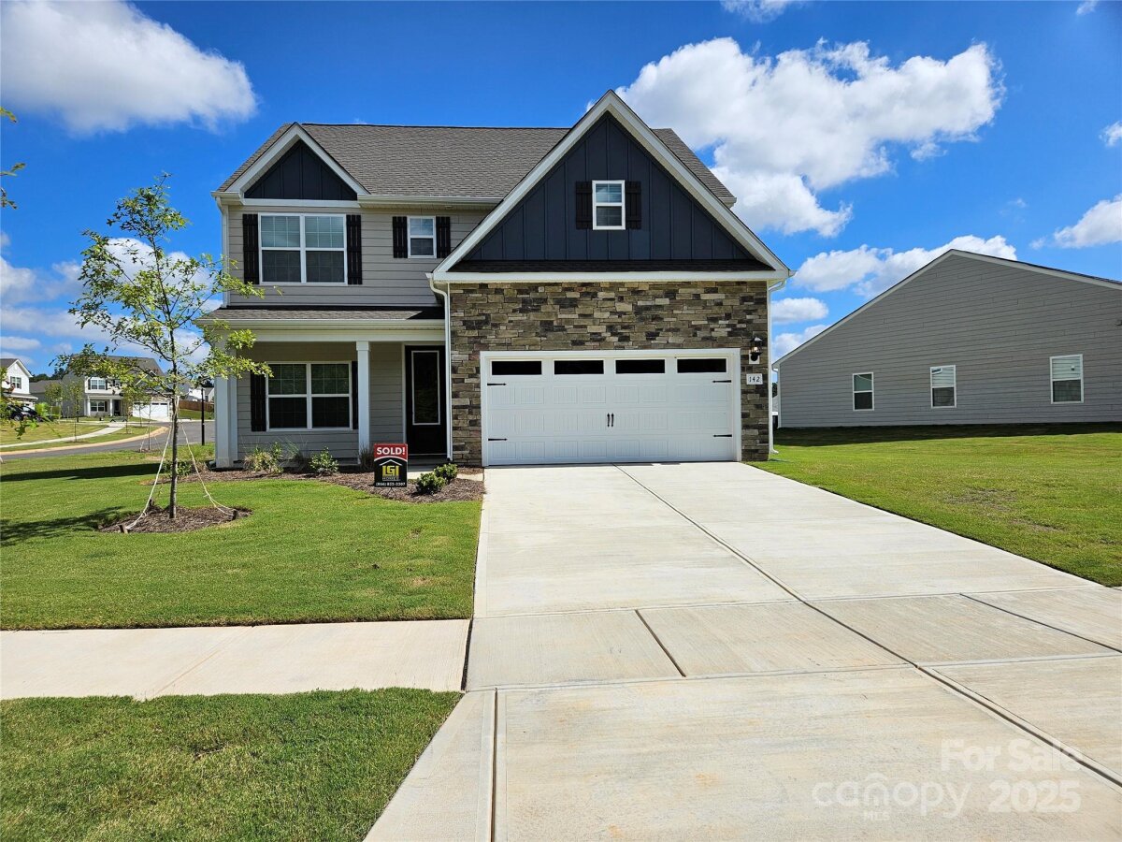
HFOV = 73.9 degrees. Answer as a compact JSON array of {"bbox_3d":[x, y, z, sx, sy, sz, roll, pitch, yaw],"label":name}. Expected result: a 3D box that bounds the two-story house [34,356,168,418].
[{"bbox_3d":[-67.217,-5.127,112.000,13.000,9.300,11.600,1,2,43],"label":"two-story house"}]

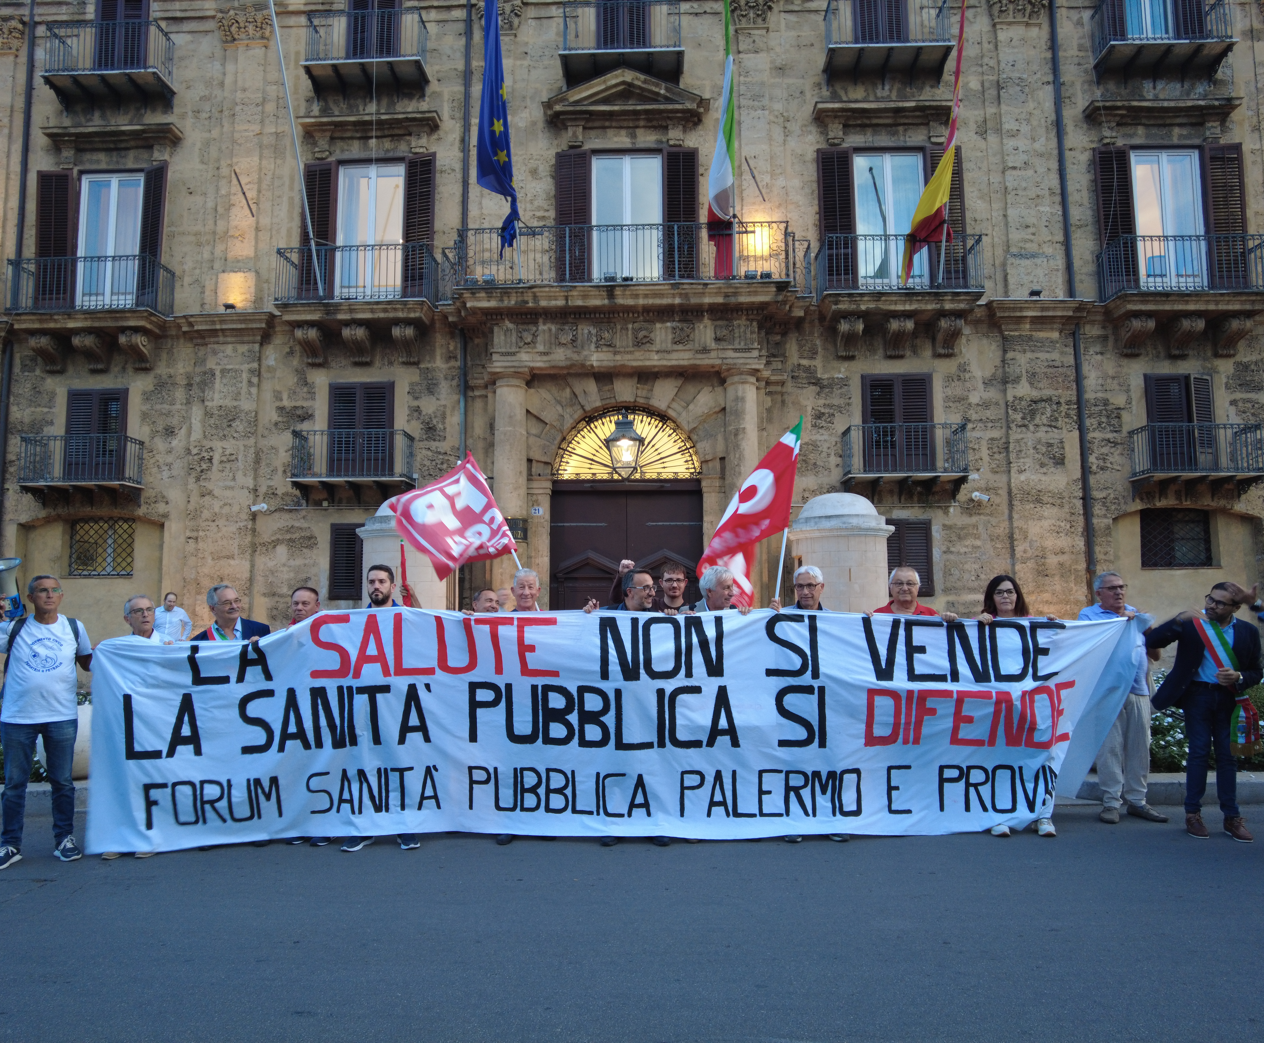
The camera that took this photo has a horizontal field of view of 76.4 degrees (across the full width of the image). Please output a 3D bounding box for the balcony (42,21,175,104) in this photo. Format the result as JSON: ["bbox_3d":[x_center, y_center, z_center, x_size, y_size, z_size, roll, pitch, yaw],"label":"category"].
[{"bbox_3d":[-10.229,-9.011,15.788,2.281,1.162,0.720,-1,-5,2],"label":"balcony"}]

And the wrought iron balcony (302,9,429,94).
[{"bbox_3d":[-5.141,-9.131,15.608,2.292,1.146,0.710,-1,-5,2],"label":"wrought iron balcony"}]

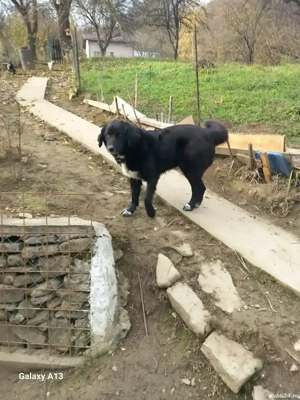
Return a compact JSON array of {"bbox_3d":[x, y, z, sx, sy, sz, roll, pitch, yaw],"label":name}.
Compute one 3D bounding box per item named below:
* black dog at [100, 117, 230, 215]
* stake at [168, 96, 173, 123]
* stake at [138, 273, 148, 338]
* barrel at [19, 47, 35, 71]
[{"bbox_3d":[0.104,-0.179,1.850,0.780,0.570,0.290,-11,27,-23],"label":"black dog"},{"bbox_3d":[0.273,-1.168,4.074,0.032,0.350,0.032,0,25,0],"label":"stake"},{"bbox_3d":[-0.038,0.582,1.740,0.012,0.012,0.343,-12,69,5],"label":"stake"},{"bbox_3d":[-4.731,-5.472,12.010,0.600,0.900,0.600,0,25,0],"label":"barrel"}]

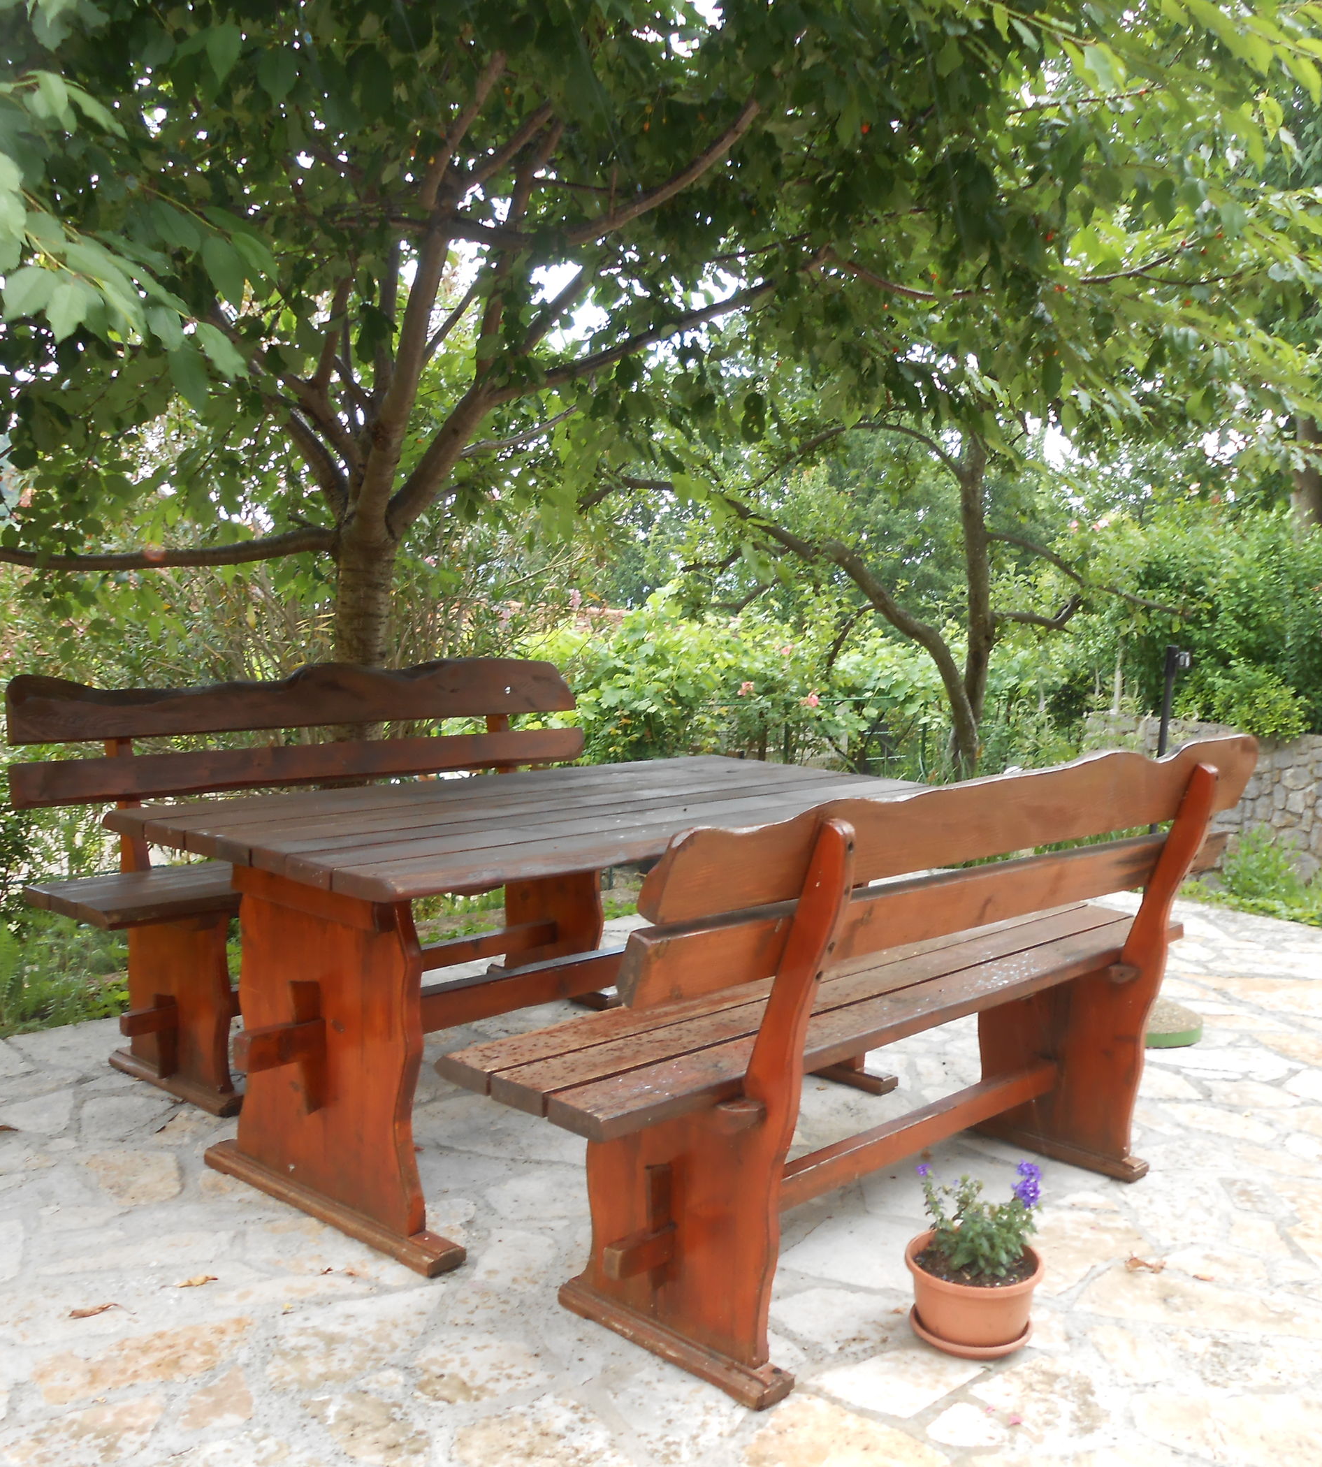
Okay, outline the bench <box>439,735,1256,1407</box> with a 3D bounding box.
[{"bbox_3d":[0.520,0.522,2.868,0.550,0.970,2.120,8,8,42],"label":"bench"}]

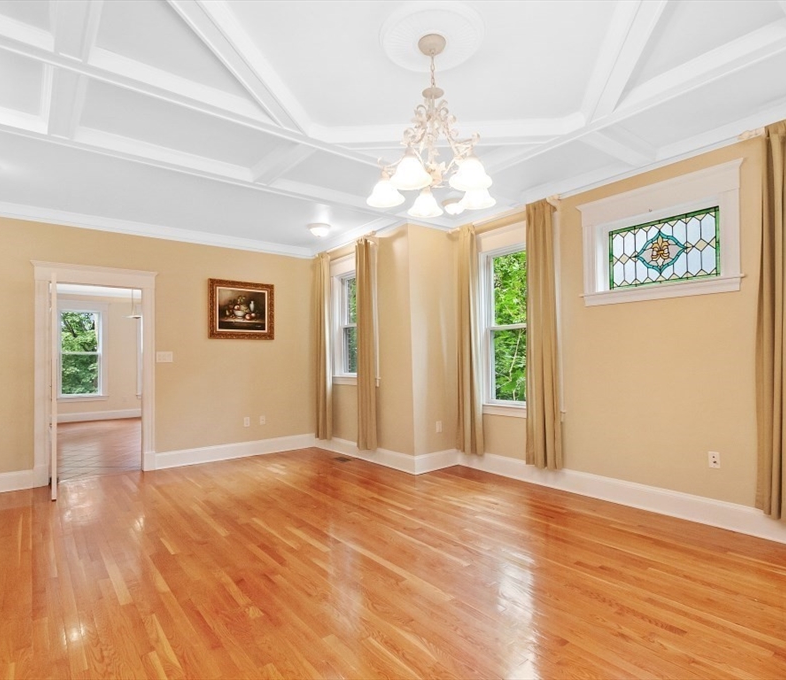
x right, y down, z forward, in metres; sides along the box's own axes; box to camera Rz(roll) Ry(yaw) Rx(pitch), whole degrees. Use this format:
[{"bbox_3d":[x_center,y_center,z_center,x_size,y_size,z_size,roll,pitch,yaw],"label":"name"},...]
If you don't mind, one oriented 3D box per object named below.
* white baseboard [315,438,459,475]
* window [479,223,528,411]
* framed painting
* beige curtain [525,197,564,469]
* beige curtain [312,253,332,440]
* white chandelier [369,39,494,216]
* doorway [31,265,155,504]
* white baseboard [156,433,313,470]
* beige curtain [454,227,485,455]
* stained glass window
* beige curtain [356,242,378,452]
[{"bbox_3d":[-0.182,1.313,5.314,0.630,0.189,2.121,0,-2,-40],"label":"white baseboard"},{"bbox_3d":[1.232,-0.229,4.217,0.105,1.817,0.945,0,-2,-40],"label":"window"},{"bbox_3d":[-1.876,-0.371,5.392,0.819,0.735,0.047,0,-2,-40],"label":"framed painting"},{"bbox_3d":[1.417,-0.056,3.999,0.100,2.490,0.270,1,-3,-39],"label":"beige curtain"},{"bbox_3d":[-0.919,0.075,5.606,0.126,2.436,0.346,0,-2,-40],"label":"beige curtain"},{"bbox_3d":[0.201,-1.094,2.122,0.640,0.775,0.640,-1,-2,0],"label":"white chandelier"},{"bbox_3d":[-3.189,0.345,4.618,1.135,2.288,0.160,1,-3,-39],"label":"doorway"},{"bbox_3d":[-1.835,1.347,5.328,1.979,0.205,0.026,0,-2,-40],"label":"white baseboard"},{"bbox_3d":[0.837,-0.002,4.715,0.100,2.500,0.270,1,-3,-39],"label":"beige curtain"},{"bbox_3d":[2.048,-0.669,3.250,0.042,0.493,0.761,0,-2,-40],"label":"stained glass window"},{"bbox_3d":[-0.306,0.045,5.022,0.100,2.441,0.270,1,-3,-39],"label":"beige curtain"}]

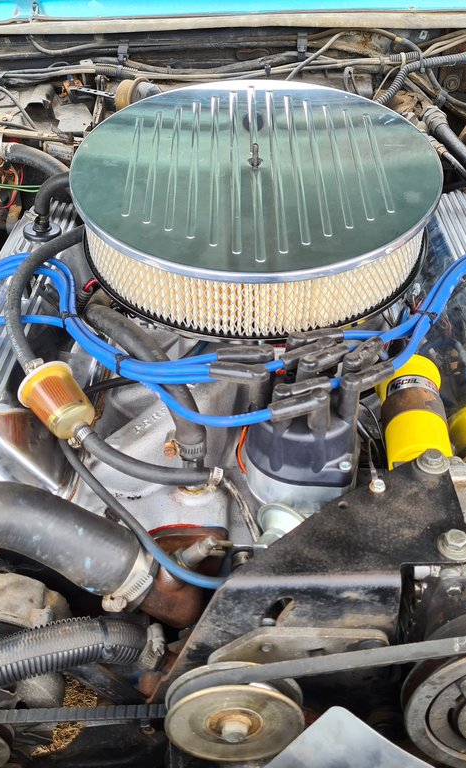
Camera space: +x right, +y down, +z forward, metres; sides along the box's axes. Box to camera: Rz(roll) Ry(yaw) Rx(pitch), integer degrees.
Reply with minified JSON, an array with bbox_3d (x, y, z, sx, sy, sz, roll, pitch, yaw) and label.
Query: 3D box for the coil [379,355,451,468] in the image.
[{"bbox_3d":[0.167,0.031,0.706,0.056,0.056,0.136,4,40,5],"label":"coil"}]

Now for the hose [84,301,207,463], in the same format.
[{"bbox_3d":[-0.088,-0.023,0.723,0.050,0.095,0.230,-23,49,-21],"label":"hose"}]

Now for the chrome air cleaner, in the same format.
[{"bbox_3d":[0.022,-0.188,0.768,0.356,0.100,0.356,0,46,0],"label":"chrome air cleaner"}]

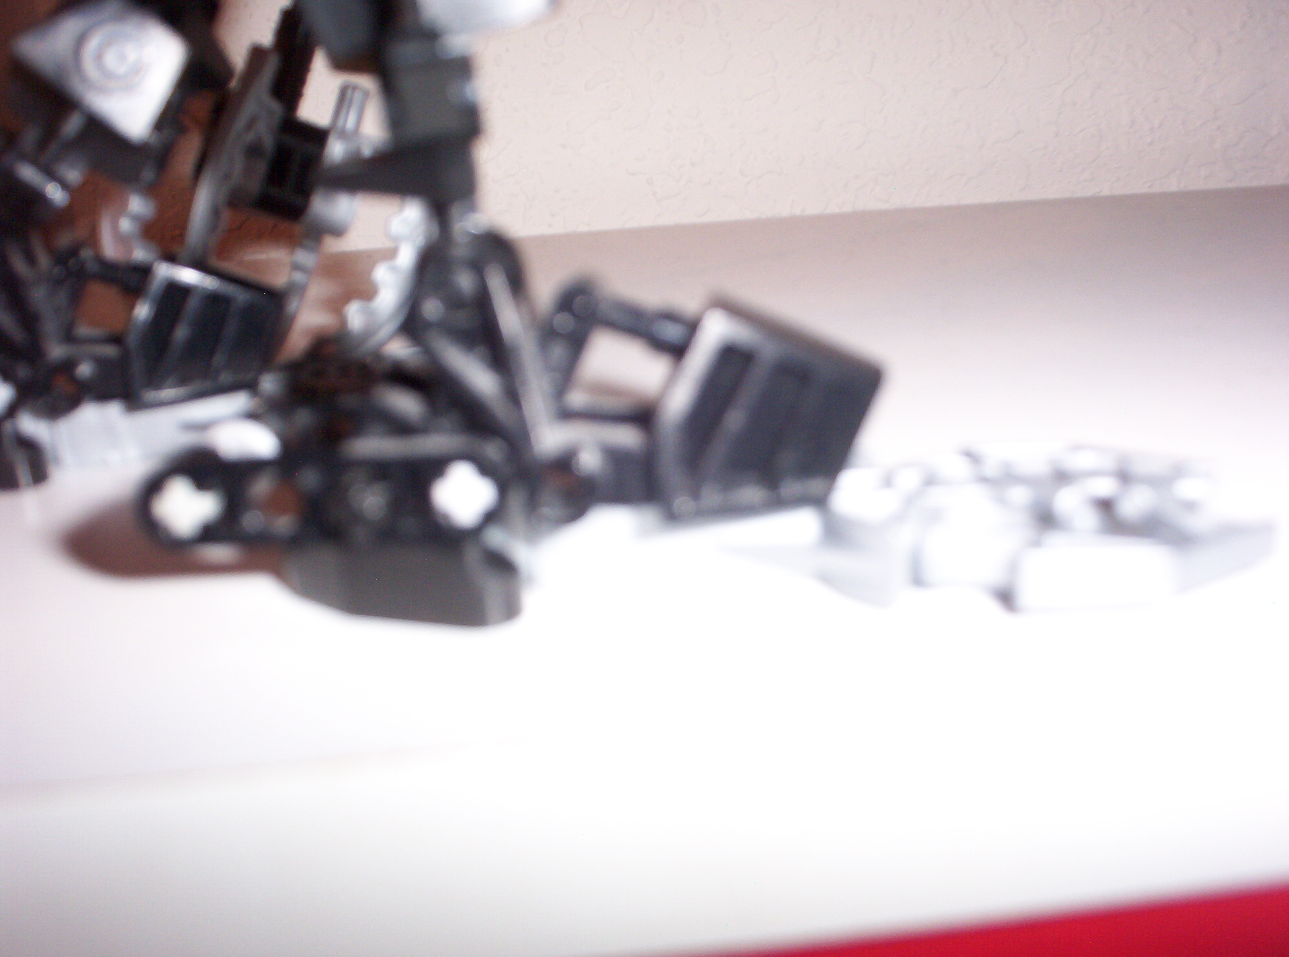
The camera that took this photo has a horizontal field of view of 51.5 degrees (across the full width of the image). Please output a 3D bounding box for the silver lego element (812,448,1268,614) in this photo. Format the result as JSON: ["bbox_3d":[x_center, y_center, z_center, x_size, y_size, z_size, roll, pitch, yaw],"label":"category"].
[{"bbox_3d":[0.038,0.004,0.125,0.040,0.009,0.023,-2,18,1],"label":"silver lego element"}]

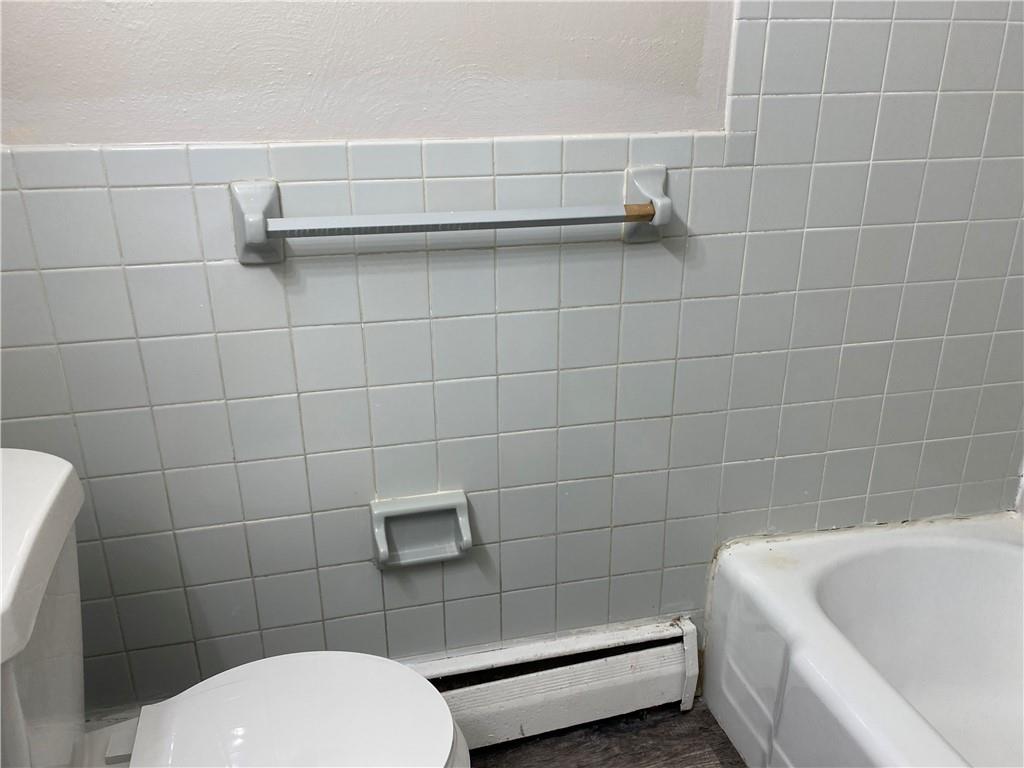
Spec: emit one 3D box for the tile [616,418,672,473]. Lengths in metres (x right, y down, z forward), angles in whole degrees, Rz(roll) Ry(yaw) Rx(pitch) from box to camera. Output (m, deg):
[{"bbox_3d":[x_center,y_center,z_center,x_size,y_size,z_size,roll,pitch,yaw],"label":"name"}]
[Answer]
[{"bbox_3d":[0.241,0.113,1.419,0.108,0.108,0.009,-5,21,-13],"label":"tile"}]

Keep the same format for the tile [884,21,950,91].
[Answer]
[{"bbox_3d":[0.662,-0.536,1.266,0.108,0.108,0.010,-5,22,-12],"label":"tile"}]

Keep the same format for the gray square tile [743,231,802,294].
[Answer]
[{"bbox_3d":[0.455,-0.212,1.343,0.108,0.108,0.010,-5,22,-12],"label":"gray square tile"}]

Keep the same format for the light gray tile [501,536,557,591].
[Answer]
[{"bbox_3d":[0.031,0.338,1.453,0.108,0.108,0.010,-5,22,-12],"label":"light gray tile"}]

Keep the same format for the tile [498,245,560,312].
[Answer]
[{"bbox_3d":[0.027,-0.173,1.256,0.108,0.108,0.009,-5,21,-13],"label":"tile"}]

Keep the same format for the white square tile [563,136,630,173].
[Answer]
[{"bbox_3d":[0.131,-0.362,1.213,0.108,0.055,0.009,-5,21,-13],"label":"white square tile"}]

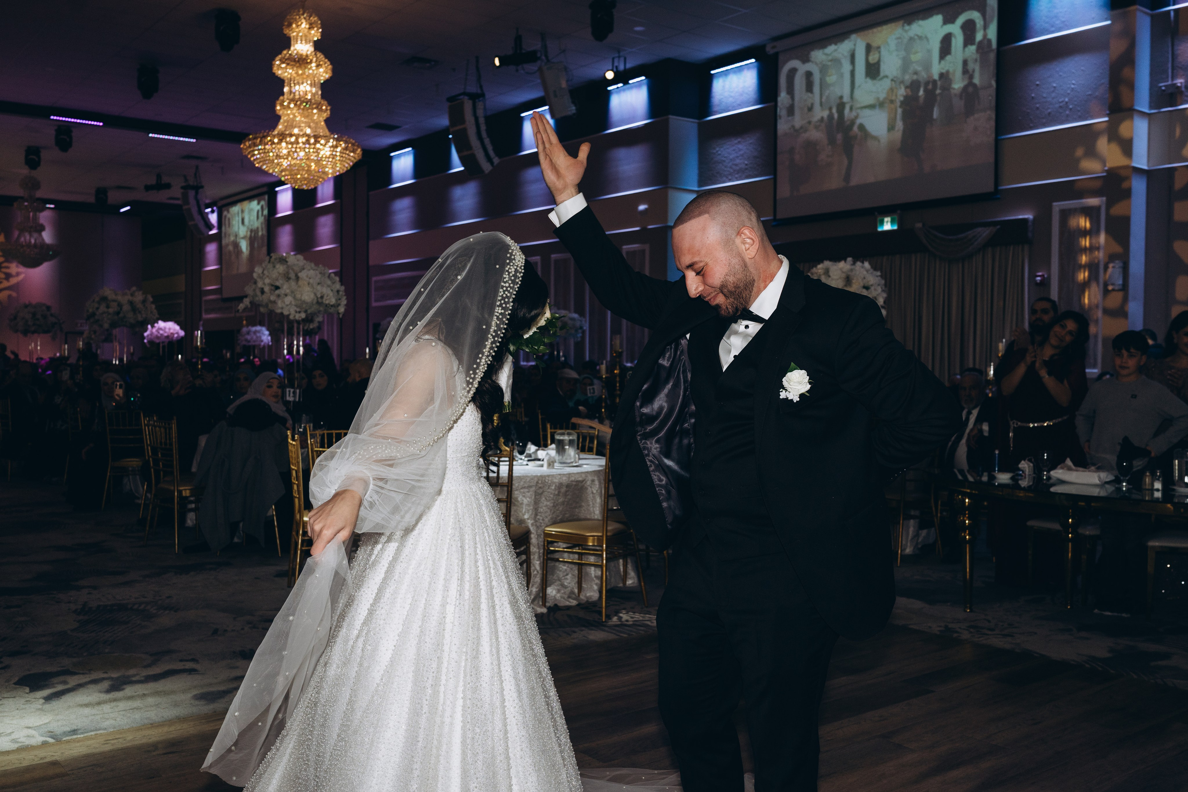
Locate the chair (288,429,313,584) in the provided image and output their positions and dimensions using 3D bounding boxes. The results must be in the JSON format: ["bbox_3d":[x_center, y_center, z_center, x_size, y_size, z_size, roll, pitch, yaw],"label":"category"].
[{"bbox_3d":[-1.477,0.661,6.499,0.450,0.920,0.400,0,2,-20],"label":"chair"}]

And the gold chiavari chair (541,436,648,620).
[{"bbox_3d":[0.000,0.705,6.420,0.490,0.930,0.420,2,3,38],"label":"gold chiavari chair"}]

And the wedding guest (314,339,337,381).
[{"bbox_3d":[-4.537,-0.122,19.500,0.500,1.650,0.420,2,2,37],"label":"wedding guest"}]

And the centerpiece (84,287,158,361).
[{"bbox_3d":[-5.480,-0.591,13.400,0.820,1.380,0.820,-1,2,-22],"label":"centerpiece"}]

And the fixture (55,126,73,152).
[{"bbox_3d":[-10.652,-5.159,23.192,0.360,0.550,0.340,0,2,-37],"label":"fixture"}]

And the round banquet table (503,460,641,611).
[{"bbox_3d":[-0.728,0.745,6.491,1.860,0.770,1.860,1,1,0],"label":"round banquet table"}]

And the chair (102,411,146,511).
[{"bbox_3d":[-4.040,0.561,10.150,0.410,0.930,0.480,0,2,6],"label":"chair"}]

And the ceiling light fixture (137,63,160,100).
[{"bbox_3d":[-6.365,-4.485,16.500,0.330,0.500,0.330,-1,2,-23],"label":"ceiling light fixture"}]

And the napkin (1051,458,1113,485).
[{"bbox_3d":[2.590,0.411,6.120,0.330,0.110,0.200,2,3,40],"label":"napkin"}]

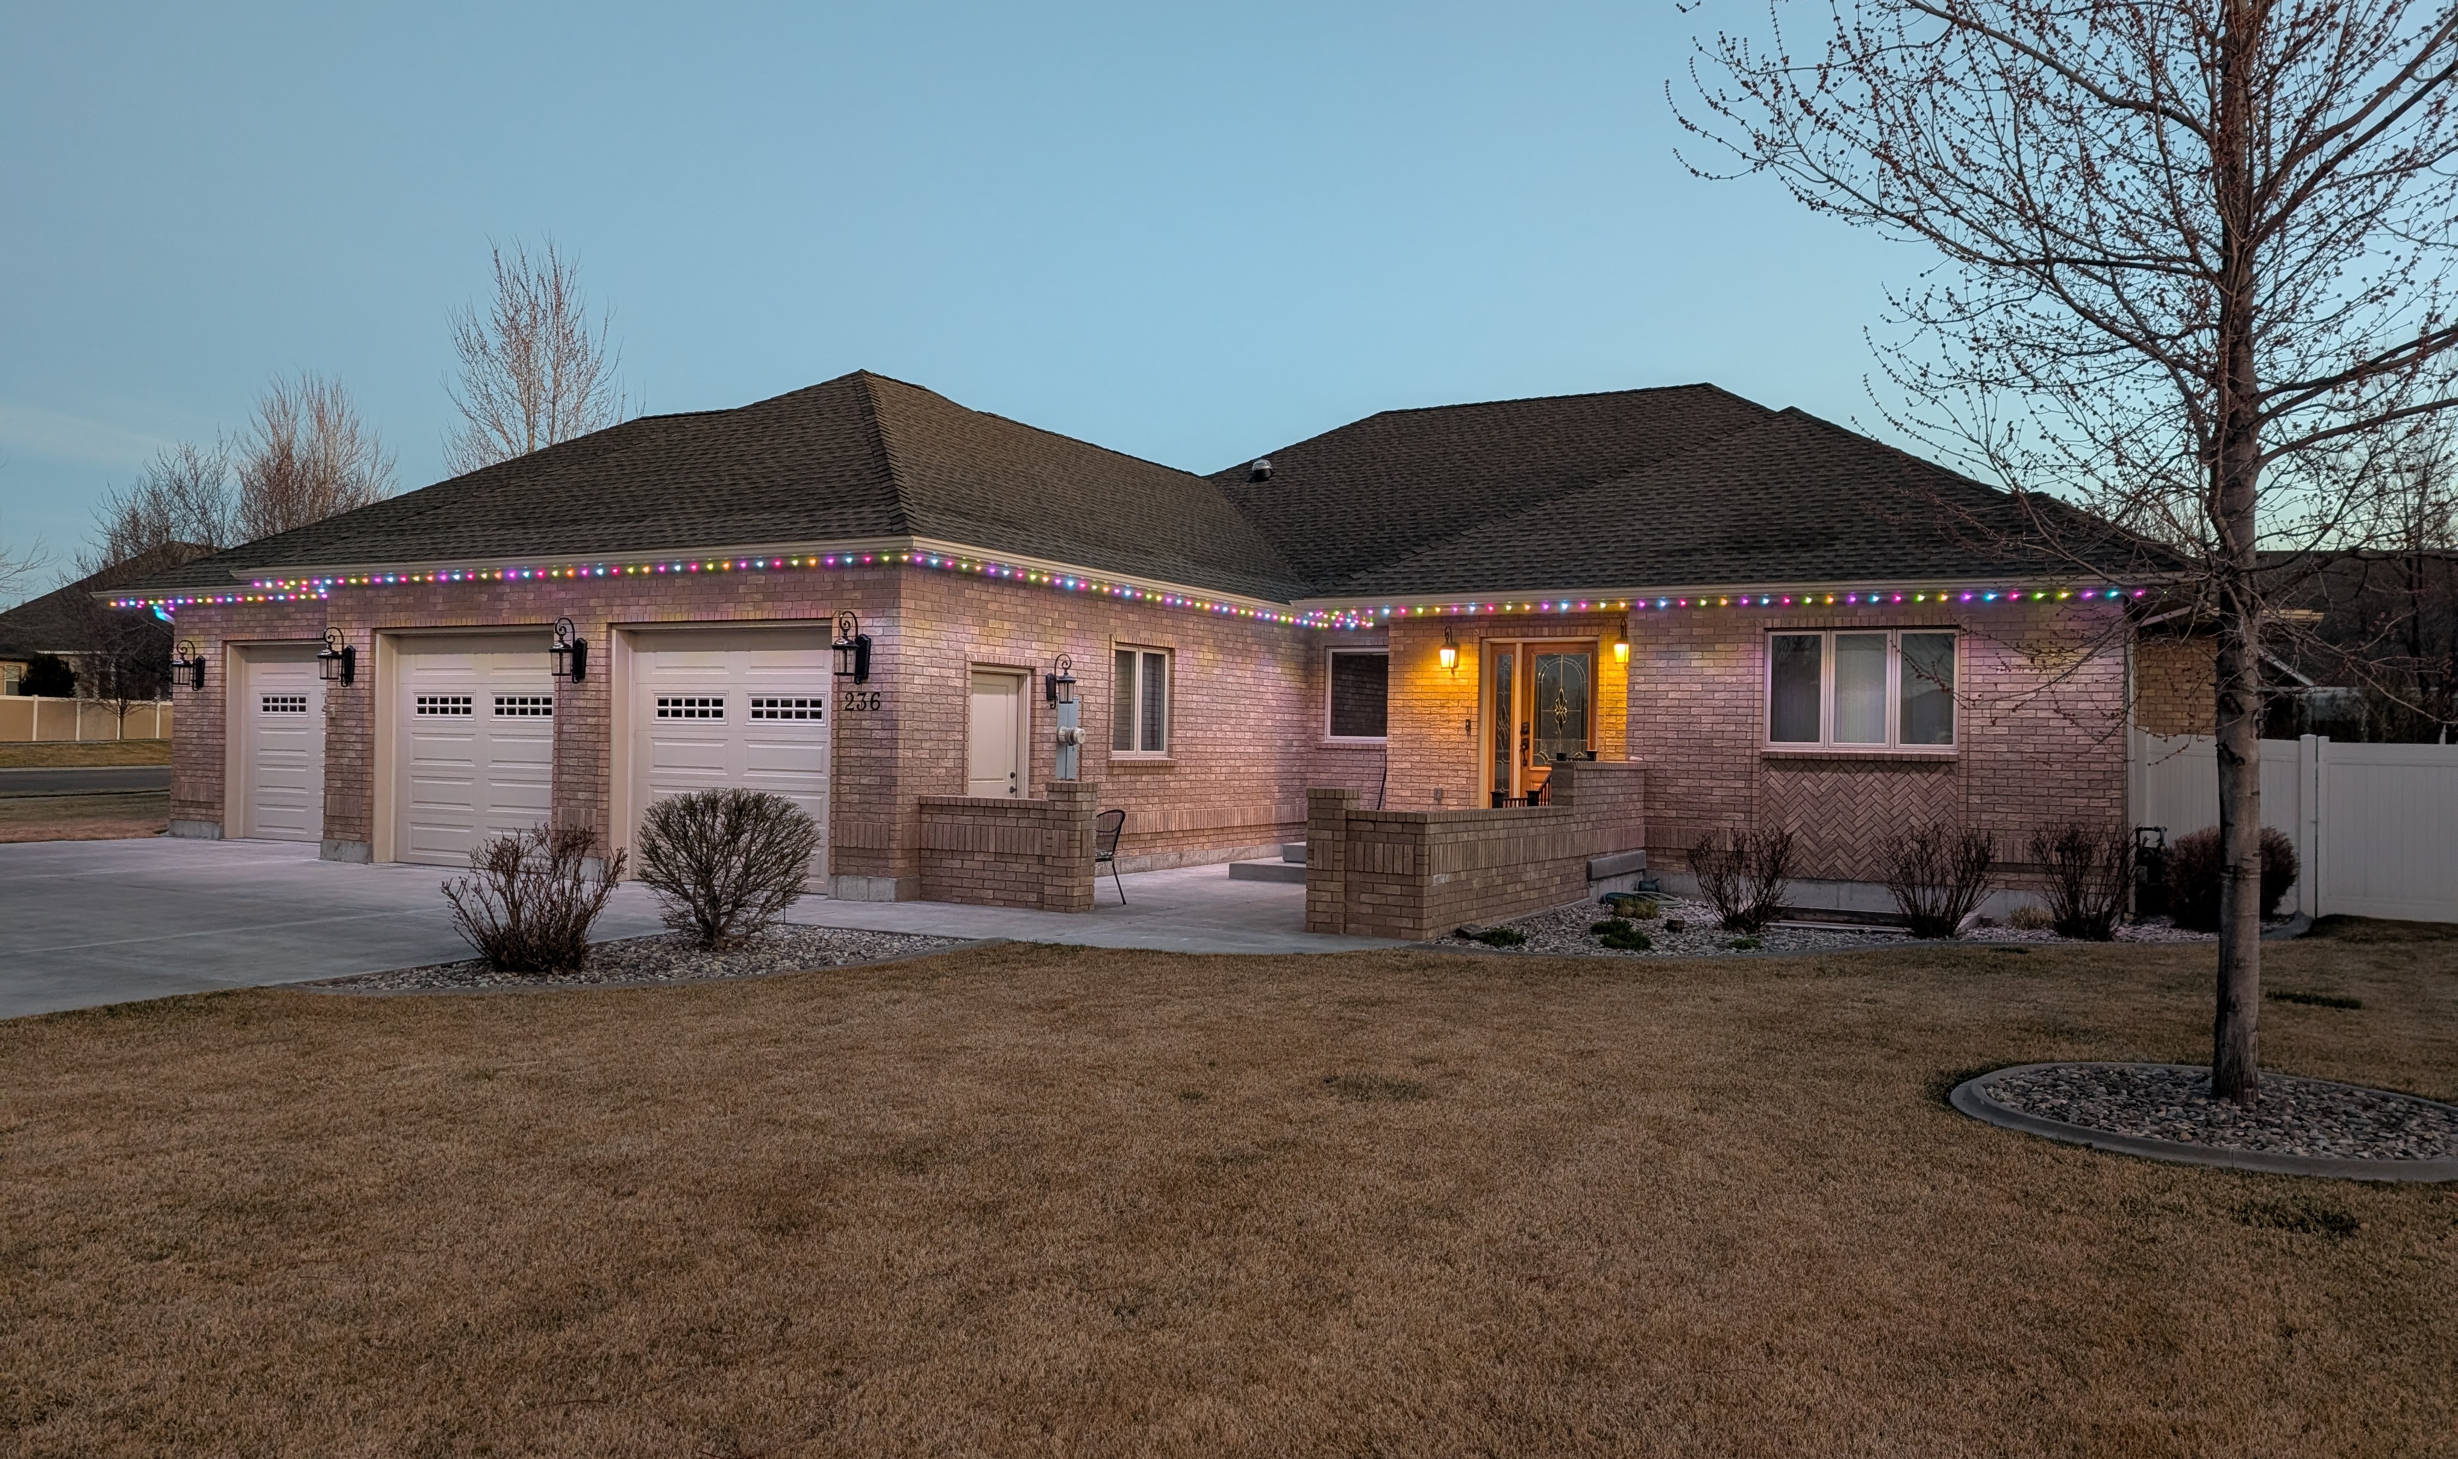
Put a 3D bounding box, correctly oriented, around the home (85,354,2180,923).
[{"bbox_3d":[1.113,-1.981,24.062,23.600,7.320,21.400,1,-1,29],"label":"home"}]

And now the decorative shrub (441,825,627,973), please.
[{"bbox_3d":[-4.236,1.036,10.400,1.130,0.900,1.100,1,-1,29],"label":"decorative shrub"}]

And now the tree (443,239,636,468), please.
[{"bbox_3d":[-15.007,-4.559,37.000,4.600,12.100,4.600,1,-1,29],"label":"tree"}]

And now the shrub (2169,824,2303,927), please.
[{"bbox_3d":[9.288,1.369,15.800,1.240,0.980,1.200,1,-1,29],"label":"shrub"}]

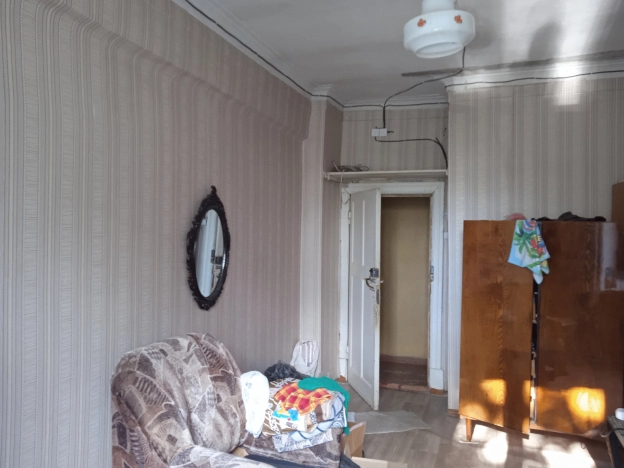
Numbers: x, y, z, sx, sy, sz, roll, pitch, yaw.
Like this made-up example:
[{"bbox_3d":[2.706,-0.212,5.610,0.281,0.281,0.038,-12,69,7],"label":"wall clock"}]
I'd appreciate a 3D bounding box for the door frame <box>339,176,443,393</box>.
[{"bbox_3d":[0.827,0.519,5.256,1.080,2.120,0.140,1,1,19],"label":"door frame"}]

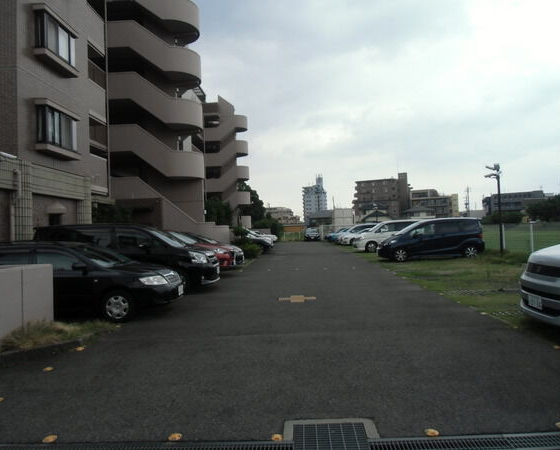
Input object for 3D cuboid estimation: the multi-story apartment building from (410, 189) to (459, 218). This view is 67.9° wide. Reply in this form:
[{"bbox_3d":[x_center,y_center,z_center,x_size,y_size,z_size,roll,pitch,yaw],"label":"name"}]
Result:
[{"bbox_3d":[65.841,-6.500,178.108,18.000,16.500,14.000,-2,-1,34],"label":"multi-story apartment building"}]

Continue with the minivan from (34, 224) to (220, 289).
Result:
[{"bbox_3d":[-3.999,0.847,11.139,4.620,1.850,1.720,-2,-1,3],"label":"minivan"}]

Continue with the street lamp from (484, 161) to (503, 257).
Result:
[{"bbox_3d":[8.780,-0.601,17.000,0.700,3.800,0.400,-2,0,-9],"label":"street lamp"}]

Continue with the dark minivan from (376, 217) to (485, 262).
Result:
[{"bbox_3d":[6.000,0.546,17.200,4.220,1.715,1.700,-2,0,2],"label":"dark minivan"}]

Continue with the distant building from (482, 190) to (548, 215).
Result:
[{"bbox_3d":[93.000,-6.929,165.000,23.000,12.200,11.000,-2,0,35],"label":"distant building"}]

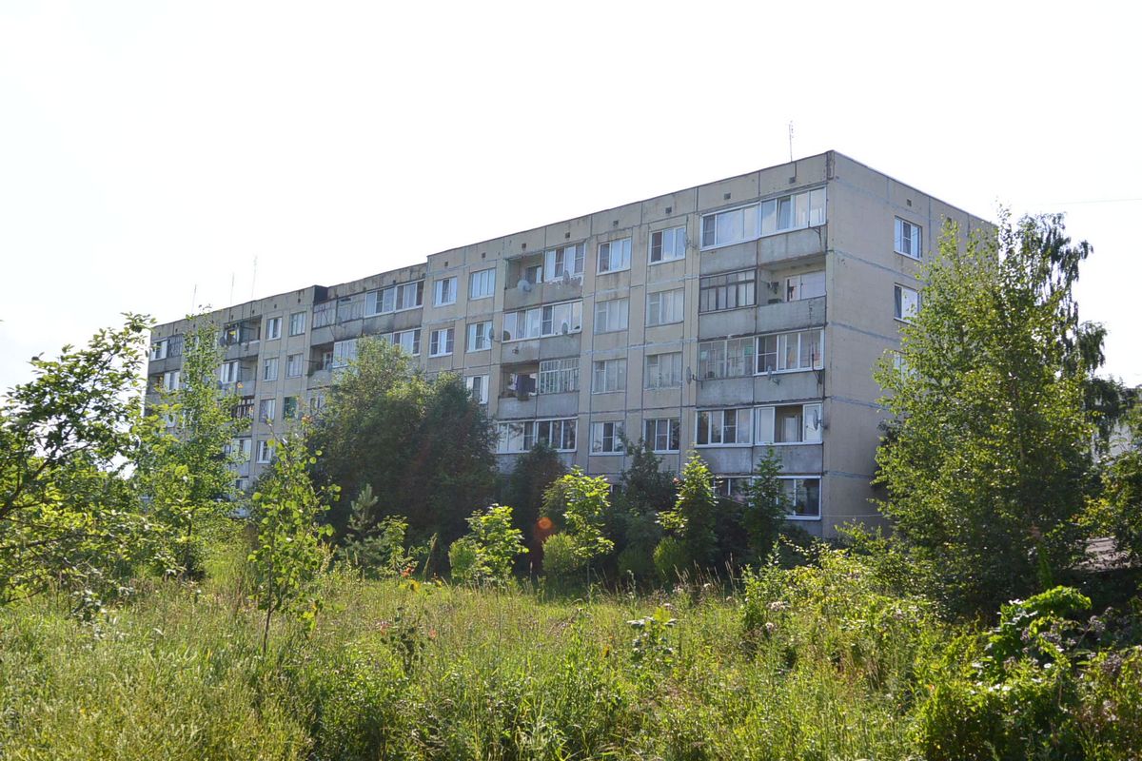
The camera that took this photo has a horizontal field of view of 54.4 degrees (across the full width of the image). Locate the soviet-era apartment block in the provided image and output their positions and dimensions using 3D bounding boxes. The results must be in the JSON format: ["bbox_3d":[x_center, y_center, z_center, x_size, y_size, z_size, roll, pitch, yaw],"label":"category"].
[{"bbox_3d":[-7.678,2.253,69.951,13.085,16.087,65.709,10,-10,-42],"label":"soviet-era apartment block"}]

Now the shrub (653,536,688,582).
[{"bbox_3d":[2.524,4.613,28.412,0.904,1.300,0.904,2,-8,5],"label":"shrub"}]

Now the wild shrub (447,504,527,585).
[{"bbox_3d":[-2.033,3.949,26.366,1.908,1.990,1.717,3,-8,-4],"label":"wild shrub"}]

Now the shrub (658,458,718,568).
[{"bbox_3d":[3.026,3.566,29.285,1.618,3.195,1.538,2,-8,6],"label":"shrub"}]

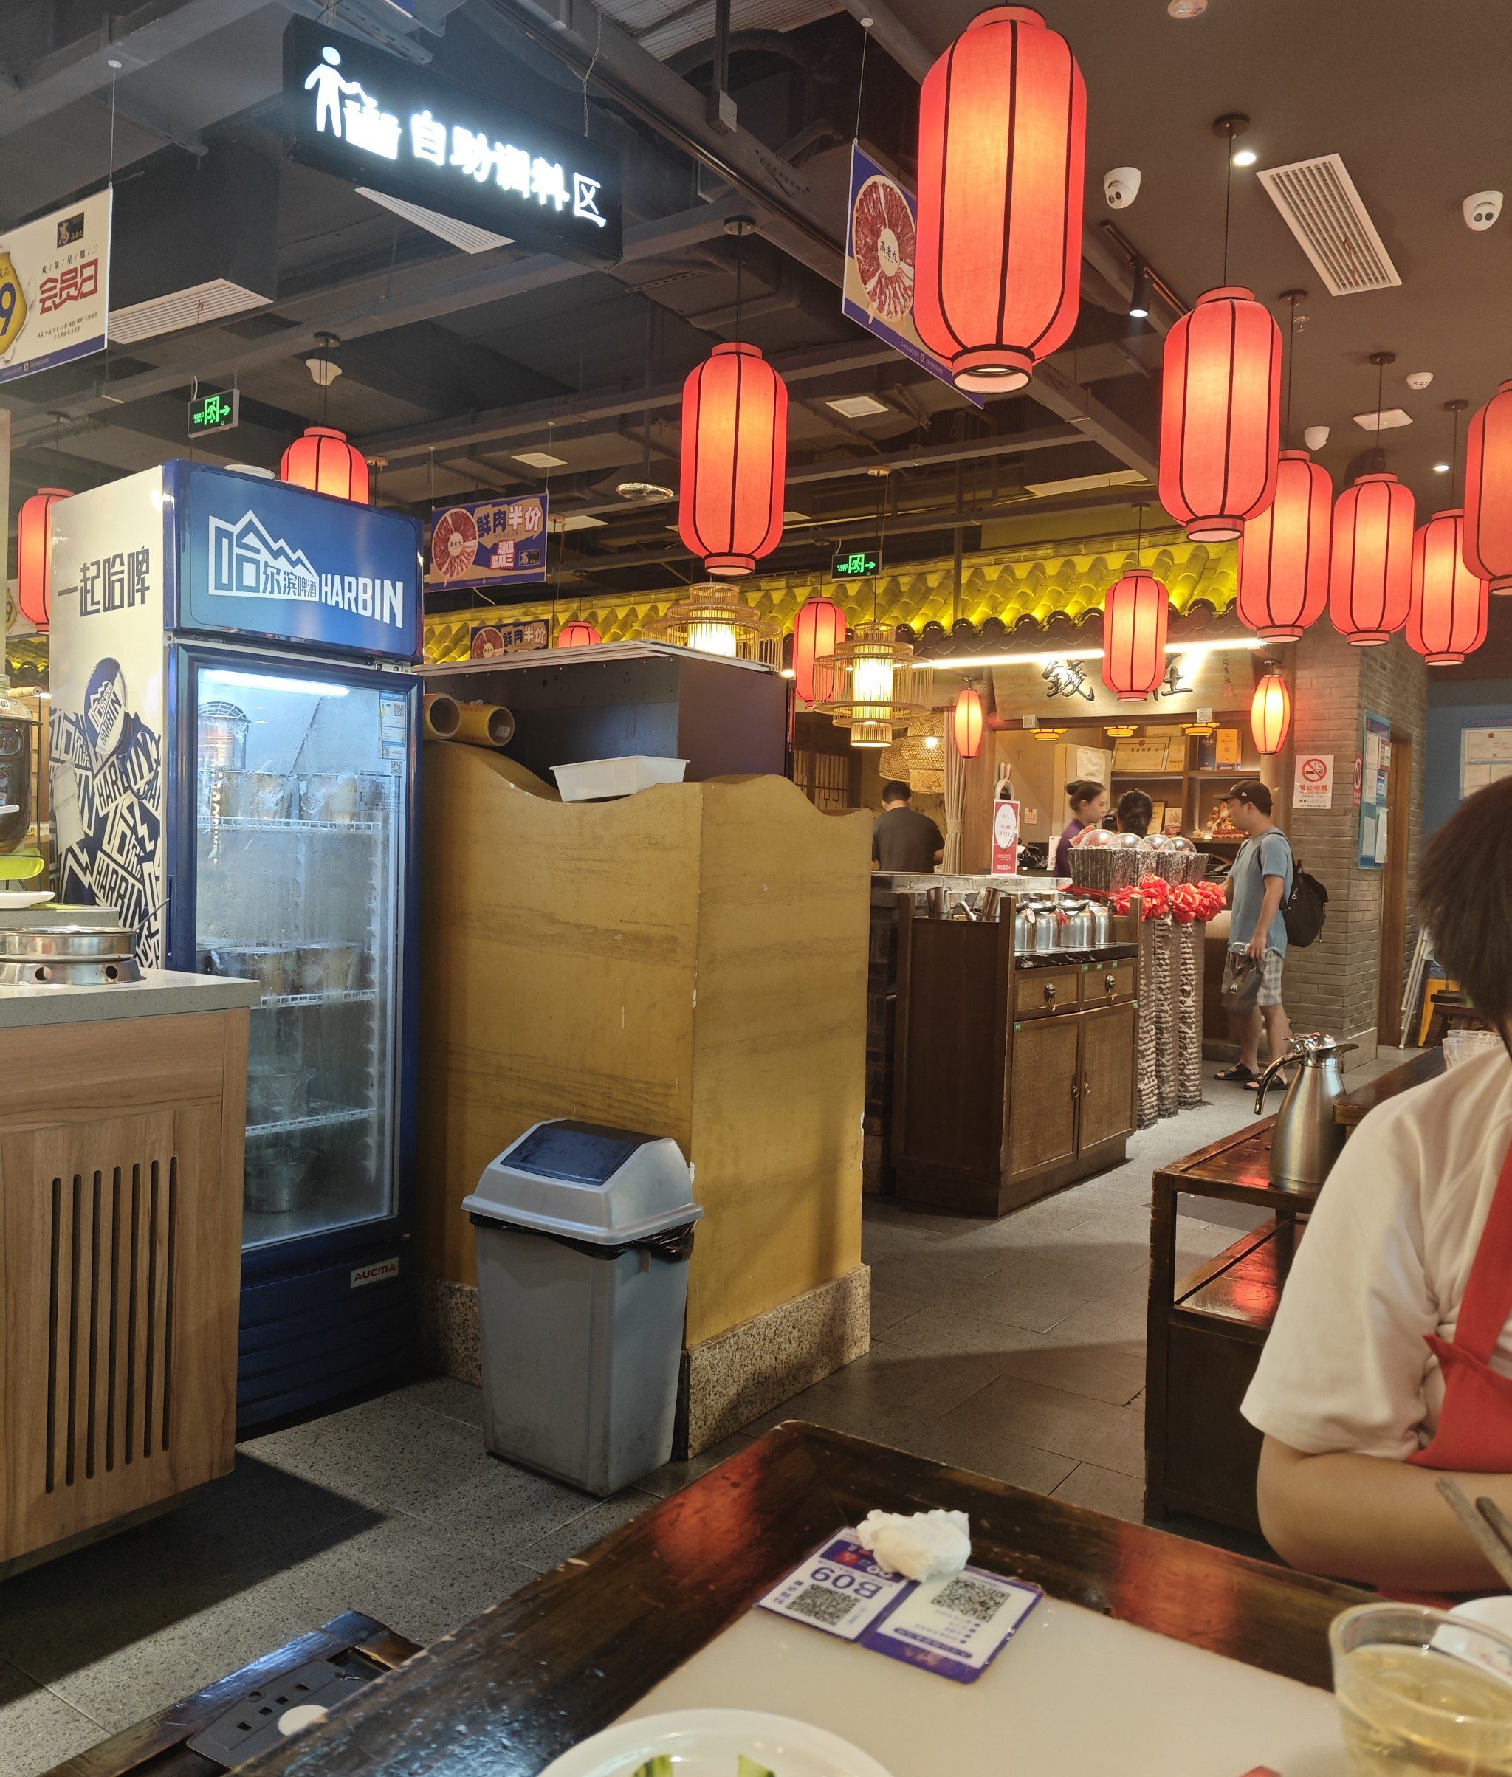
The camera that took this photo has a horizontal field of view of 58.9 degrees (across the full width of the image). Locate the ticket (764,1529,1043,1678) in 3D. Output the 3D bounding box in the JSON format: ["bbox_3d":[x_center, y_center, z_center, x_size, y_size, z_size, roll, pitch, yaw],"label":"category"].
[{"bbox_3d":[0.078,0.375,0.712,0.117,0.004,0.100,3,2,30],"label":"ticket"}]

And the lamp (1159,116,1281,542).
[{"bbox_3d":[1.253,-1.488,3.593,0.300,1.090,0.300,3,2,35],"label":"lamp"}]

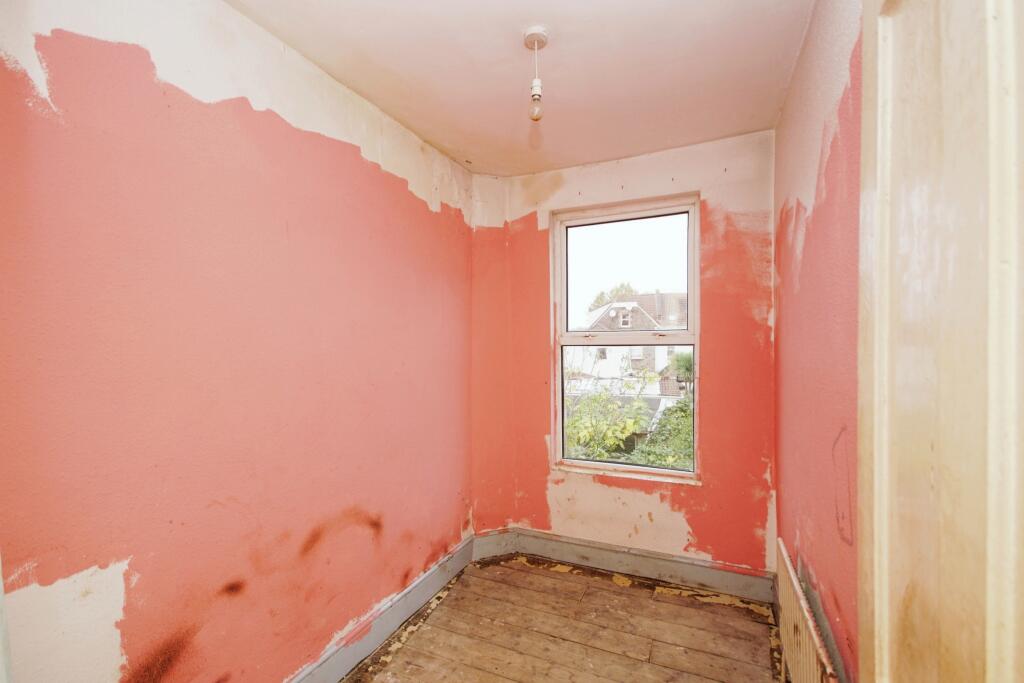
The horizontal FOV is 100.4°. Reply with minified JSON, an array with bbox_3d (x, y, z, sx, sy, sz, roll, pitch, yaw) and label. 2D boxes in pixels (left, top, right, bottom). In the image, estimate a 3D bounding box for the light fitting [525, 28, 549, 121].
[{"bbox_3d":[0.087,-0.933,1.510,0.081,0.302,0.081,0,0,0],"label":"light fitting"}]

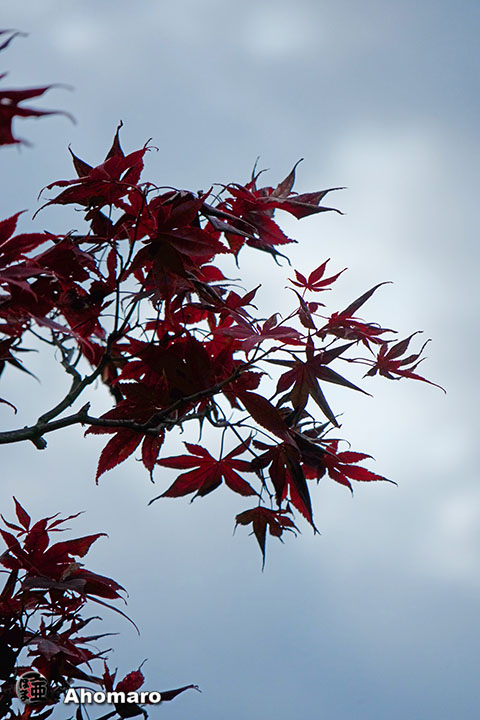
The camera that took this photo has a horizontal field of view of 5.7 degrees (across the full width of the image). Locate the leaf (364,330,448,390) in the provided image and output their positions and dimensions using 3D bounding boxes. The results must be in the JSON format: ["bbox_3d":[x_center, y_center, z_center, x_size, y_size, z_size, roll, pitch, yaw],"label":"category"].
[{"bbox_3d":[0.134,0.001,3.900,0.068,0.041,0.040,0,-20,0],"label":"leaf"}]

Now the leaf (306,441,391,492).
[{"bbox_3d":[0.088,0.086,3.880,0.071,0.036,0.040,0,-20,0],"label":"leaf"}]

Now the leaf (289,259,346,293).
[{"bbox_3d":[0.063,-0.069,3.920,0.047,0.022,0.035,0,-20,0],"label":"leaf"}]

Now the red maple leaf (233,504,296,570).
[{"bbox_3d":[0.021,0.143,3.880,0.052,0.046,0.035,0,-20,0],"label":"red maple leaf"}]

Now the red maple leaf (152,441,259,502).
[{"bbox_3d":[-0.030,0.090,3.900,0.086,0.043,0.040,0,-20,0],"label":"red maple leaf"}]

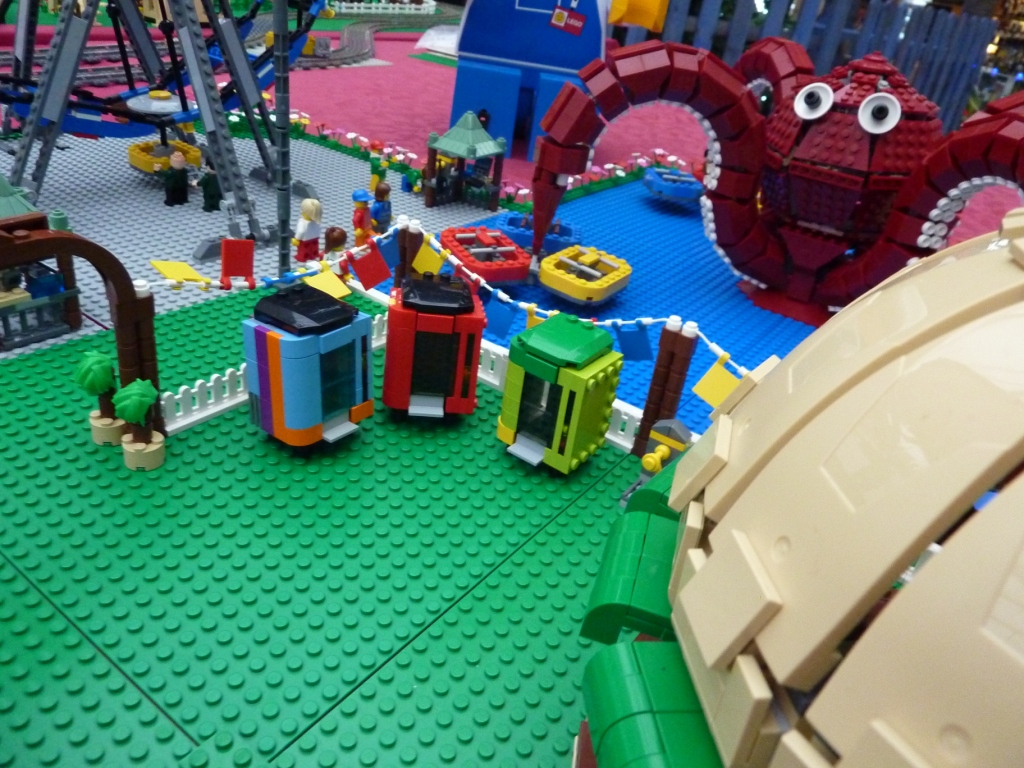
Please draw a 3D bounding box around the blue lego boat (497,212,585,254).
[{"bbox_3d":[0.021,-0.113,0.561,0.062,0.017,0.048,10,30,0],"label":"blue lego boat"}]

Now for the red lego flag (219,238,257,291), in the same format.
[{"bbox_3d":[-0.119,-0.051,0.322,0.004,0.022,0.016,10,11,33],"label":"red lego flag"}]

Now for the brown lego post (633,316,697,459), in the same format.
[{"bbox_3d":[0.072,0.003,0.352,0.016,0.074,0.008,26,34,26],"label":"brown lego post"}]

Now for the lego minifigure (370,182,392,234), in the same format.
[{"bbox_3d":[-0.098,-0.131,0.559,0.014,0.042,0.023,17,30,14],"label":"lego minifigure"}]

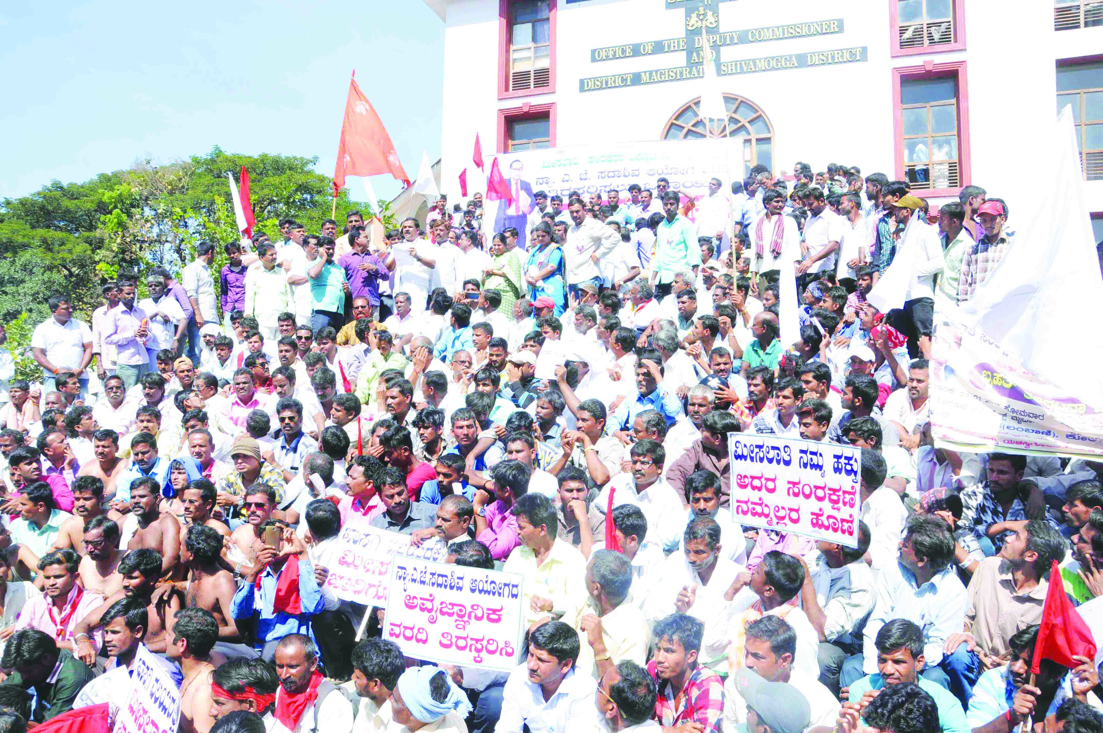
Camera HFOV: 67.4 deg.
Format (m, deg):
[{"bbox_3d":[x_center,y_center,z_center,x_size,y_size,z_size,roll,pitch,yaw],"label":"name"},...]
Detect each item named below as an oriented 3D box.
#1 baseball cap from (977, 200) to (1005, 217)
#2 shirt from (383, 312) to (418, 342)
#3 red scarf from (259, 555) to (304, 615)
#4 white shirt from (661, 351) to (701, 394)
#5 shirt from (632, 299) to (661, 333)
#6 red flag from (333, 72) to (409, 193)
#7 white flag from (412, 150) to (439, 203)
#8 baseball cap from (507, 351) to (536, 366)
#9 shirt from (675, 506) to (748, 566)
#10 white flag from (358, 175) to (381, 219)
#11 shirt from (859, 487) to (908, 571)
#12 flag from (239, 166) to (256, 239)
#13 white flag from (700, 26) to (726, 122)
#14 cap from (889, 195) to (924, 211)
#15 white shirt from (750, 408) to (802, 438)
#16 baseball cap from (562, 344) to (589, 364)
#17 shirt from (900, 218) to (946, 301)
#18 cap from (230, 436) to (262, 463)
[{"bbox_3d":[3.085,-1.107,5.800,0.250,0.120,0.180,4,-6,-33],"label":"baseball cap"},{"bbox_3d":[-1.501,-0.348,8.250,0.450,0.450,0.290,-1,-6,20],"label":"shirt"},{"bbox_3d":[-1.451,1.171,4.450,0.240,0.320,0.190,2,-6,-12],"label":"red scarf"},{"bbox_3d":[0.956,0.102,6.300,0.320,0.470,0.440,-1,-6,18],"label":"white shirt"},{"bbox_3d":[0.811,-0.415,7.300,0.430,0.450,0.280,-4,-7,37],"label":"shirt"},{"bbox_3d":[-1.901,-2.464,8.700,0.800,1.260,0.260,1,-6,-3],"label":"red flag"},{"bbox_3d":[-1.345,-2.019,8.800,0.280,0.550,0.100,1,-5,-9],"label":"white flag"},{"bbox_3d":[-0.211,-0.059,5.950,0.250,0.115,0.180,4,-6,-34],"label":"baseball cap"},{"bbox_3d":[0.767,0.852,3.900,0.440,0.460,0.280,0,-6,9],"label":"shirt"},{"bbox_3d":[-1.853,-1.739,8.400,0.220,0.440,0.100,2,-5,-11],"label":"white flag"},{"bbox_3d":[1.706,0.895,4.300,0.340,0.520,0.440,1,-6,0],"label":"shirt"},{"bbox_3d":[-3.056,-1.653,8.300,0.160,0.700,0.100,3,-5,-19],"label":"flag"},{"bbox_3d":[1.486,-2.699,7.600,0.270,0.890,0.170,1,-6,-3],"label":"white flag"},{"bbox_3d":[2.904,-1.327,6.750,0.255,0.130,0.175,2,-6,-15],"label":"cap"},{"bbox_3d":[1.429,0.453,5.200,0.440,0.460,0.270,-1,-6,14],"label":"white shirt"},{"bbox_3d":[0.183,-0.090,5.950,0.250,0.140,0.180,4,-7,-30],"label":"baseball cap"},{"bbox_3d":[2.880,-0.824,6.400,0.320,0.640,0.460,-1,-5,15],"label":"shirt"},{"bbox_3d":[-1.870,0.503,5.050,0.190,0.145,0.230,0,-5,6],"label":"cap"}]

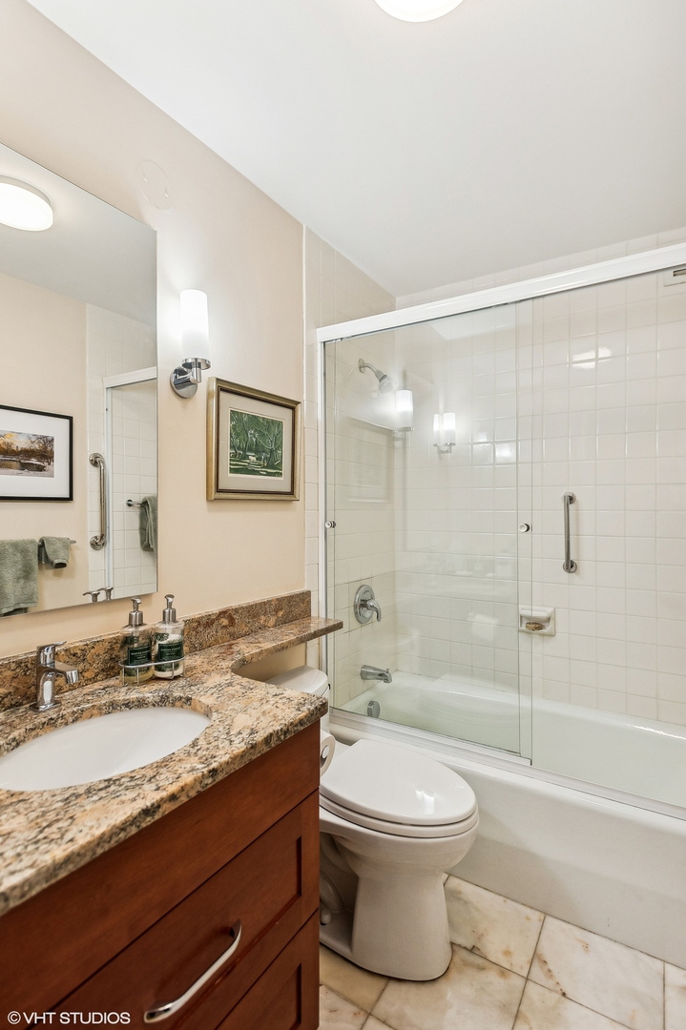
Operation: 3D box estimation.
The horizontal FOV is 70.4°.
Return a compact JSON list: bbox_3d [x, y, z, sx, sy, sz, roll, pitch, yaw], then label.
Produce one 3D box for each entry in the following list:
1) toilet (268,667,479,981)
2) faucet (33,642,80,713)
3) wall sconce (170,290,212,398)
[{"bbox_3d":[0.063,0.906,1.543,0.735,0.656,0.400,0,0,32],"label":"toilet"},{"bbox_3d":[-0.601,0.333,1.017,0.133,0.150,0.050,0,0,32],"label":"faucet"},{"bbox_3d":[-0.423,-0.482,1.388,0.108,0.290,0.095,0,0,32],"label":"wall sconce"}]

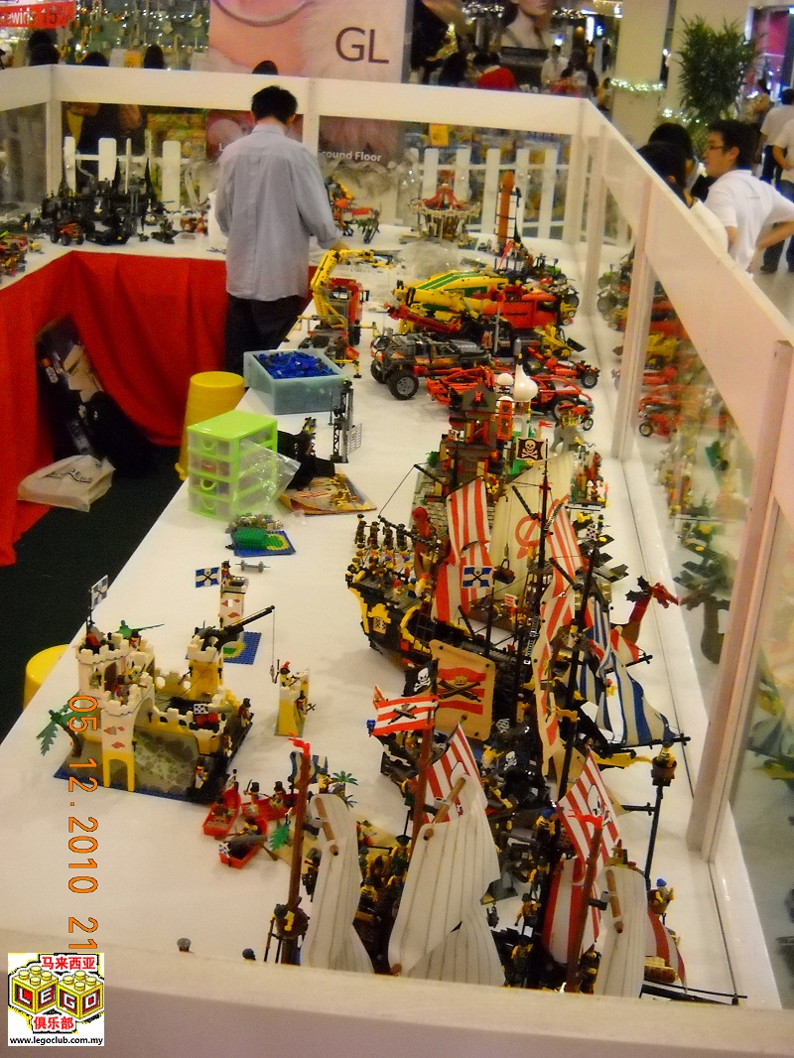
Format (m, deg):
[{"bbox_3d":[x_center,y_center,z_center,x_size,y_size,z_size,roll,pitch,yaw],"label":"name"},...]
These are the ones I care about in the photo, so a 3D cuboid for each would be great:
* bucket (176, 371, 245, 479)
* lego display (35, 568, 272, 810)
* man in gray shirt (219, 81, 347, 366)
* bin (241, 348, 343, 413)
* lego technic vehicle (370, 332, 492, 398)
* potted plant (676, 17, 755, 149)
[{"bbox_3d":[-0.822,-0.484,5.710,0.335,0.400,0.335,3,22,-1],"label":"bucket"},{"bbox_3d":[-0.384,0.235,2.021,0.305,0.274,0.270,7,23,10],"label":"lego display"},{"bbox_3d":[-0.494,-1.088,5.565,0.570,1.670,0.380,9,23,14],"label":"man in gray shirt"},{"bbox_3d":[-0.320,-0.464,3.948,0.250,0.113,0.335,-5,24,-20],"label":"bin"},{"bbox_3d":[0.118,-0.531,4.090,0.365,0.175,0.195,-3,23,-15],"label":"lego technic vehicle"},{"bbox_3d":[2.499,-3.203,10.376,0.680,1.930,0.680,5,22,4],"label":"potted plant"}]

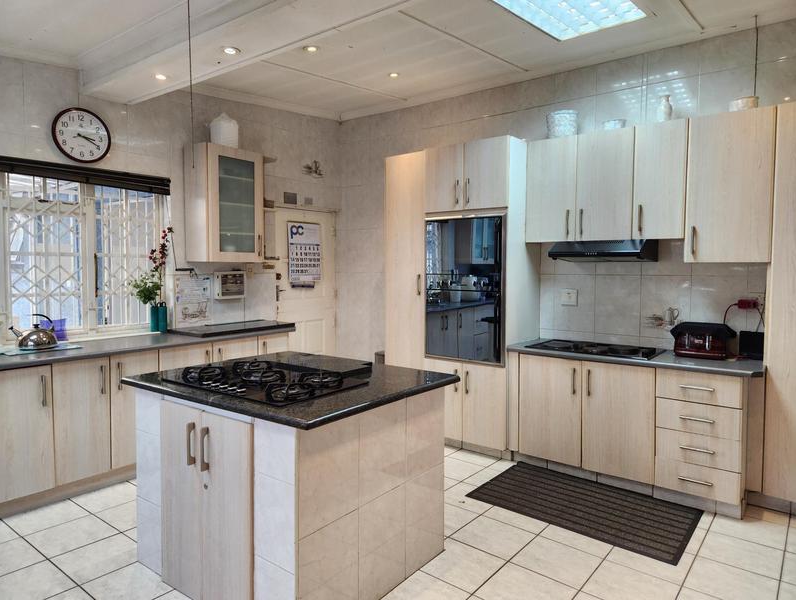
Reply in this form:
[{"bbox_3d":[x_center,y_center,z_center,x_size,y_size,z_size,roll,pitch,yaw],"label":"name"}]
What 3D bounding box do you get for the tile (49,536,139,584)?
[{"bbox_3d":[-1.455,1.271,2.617,0.348,0.010,0.346,3,4,39],"label":"tile"}]

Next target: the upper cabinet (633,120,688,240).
[{"bbox_3d":[1.819,-0.788,3.620,0.315,0.759,0.308,3,4,39],"label":"upper cabinet"}]

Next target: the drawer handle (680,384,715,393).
[{"bbox_3d":[1.794,0.528,3.186,0.187,0.014,0.032,3,3,38],"label":"drawer handle"}]

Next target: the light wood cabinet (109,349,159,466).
[{"bbox_3d":[-1.965,0.716,3.713,0.564,0.735,0.320,3,4,39],"label":"light wood cabinet"}]

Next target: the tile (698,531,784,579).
[{"bbox_3d":[1.755,1.301,2.714,0.345,0.010,0.345,3,3,38],"label":"tile"}]

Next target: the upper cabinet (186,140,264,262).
[{"bbox_3d":[-1.455,-0.781,4.505,0.333,0.931,0.535,3,4,39],"label":"upper cabinet"}]

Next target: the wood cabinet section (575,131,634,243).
[{"bbox_3d":[1.555,-0.804,3.889,0.389,0.763,0.320,3,3,38],"label":"wood cabinet section"}]

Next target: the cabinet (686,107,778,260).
[{"bbox_3d":[2.143,-0.696,3.429,0.461,0.923,0.320,3,3,38],"label":"cabinet"}]

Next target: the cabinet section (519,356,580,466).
[{"bbox_3d":[1.248,0.766,4.000,0.461,0.740,0.550,3,3,38],"label":"cabinet section"}]

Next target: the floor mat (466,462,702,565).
[{"bbox_3d":[1.124,1.245,3.264,1.218,0.010,0.763,3,4,39],"label":"floor mat"}]

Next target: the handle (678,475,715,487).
[{"bbox_3d":[1.795,1.094,3.205,0.183,0.014,0.032,3,3,38],"label":"handle"}]

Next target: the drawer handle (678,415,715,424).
[{"bbox_3d":[1.729,0.697,3.085,0.183,0.014,0.040,2,3,39],"label":"drawer handle"}]

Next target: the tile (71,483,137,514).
[{"bbox_3d":[-1.780,1.227,3.293,0.345,0.010,0.345,3,3,38],"label":"tile"}]

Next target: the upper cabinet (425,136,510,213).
[{"bbox_3d":[0.700,-0.955,4.318,0.742,0.511,0.602,3,4,39],"label":"upper cabinet"}]

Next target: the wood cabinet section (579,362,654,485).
[{"bbox_3d":[1.609,0.783,3.716,0.460,0.740,0.550,3,3,38],"label":"wood cabinet section"}]

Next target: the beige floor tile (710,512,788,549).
[{"bbox_3d":[1.954,1.277,2.961,0.346,0.010,0.343,3,4,39],"label":"beige floor tile"}]

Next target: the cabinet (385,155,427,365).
[{"bbox_3d":[0.226,-0.056,4.646,0.420,2.303,0.564,2,3,39],"label":"cabinet"}]

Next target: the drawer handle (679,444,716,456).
[{"bbox_3d":[1.770,0.893,3.146,0.181,0.014,0.032,3,4,39],"label":"drawer handle"}]

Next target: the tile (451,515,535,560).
[{"bbox_3d":[0.504,1.245,2.785,0.334,0.012,0.334,2,3,39],"label":"tile"}]

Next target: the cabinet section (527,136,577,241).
[{"bbox_3d":[1.210,-0.811,4.019,0.375,0.752,0.262,2,3,39],"label":"cabinet section"}]

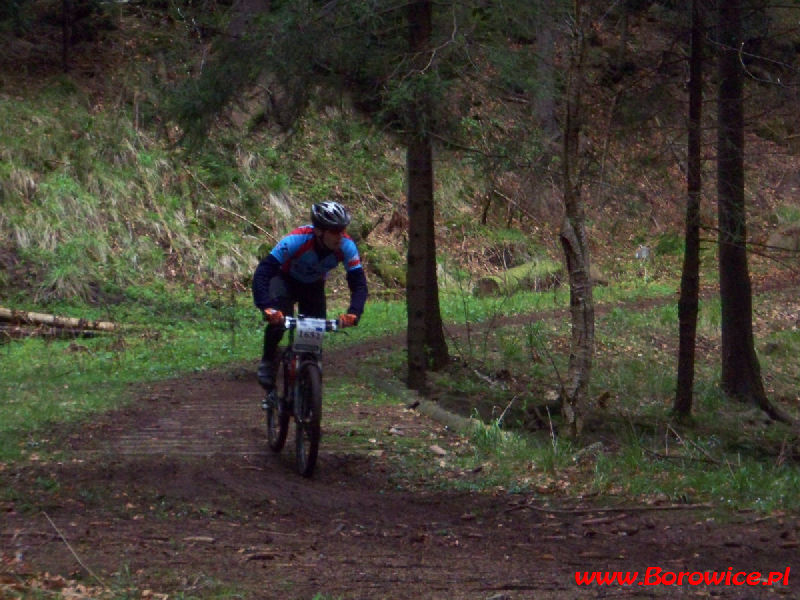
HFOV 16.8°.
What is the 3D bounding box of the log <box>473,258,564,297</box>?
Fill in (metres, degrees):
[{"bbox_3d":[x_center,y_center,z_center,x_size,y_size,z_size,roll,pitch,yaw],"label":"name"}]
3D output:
[{"bbox_3d":[1.510,-0.270,34.000,0.290,0.290,1.750,1,8,34],"label":"log"}]

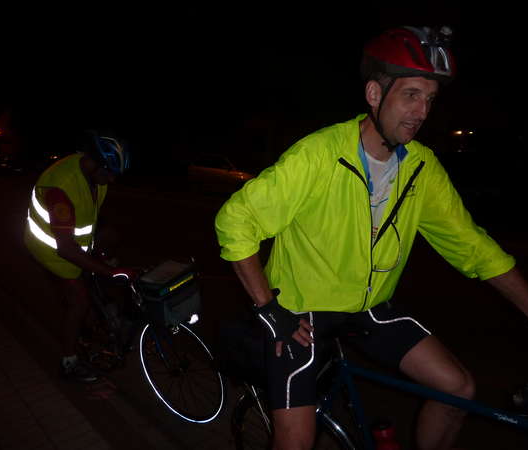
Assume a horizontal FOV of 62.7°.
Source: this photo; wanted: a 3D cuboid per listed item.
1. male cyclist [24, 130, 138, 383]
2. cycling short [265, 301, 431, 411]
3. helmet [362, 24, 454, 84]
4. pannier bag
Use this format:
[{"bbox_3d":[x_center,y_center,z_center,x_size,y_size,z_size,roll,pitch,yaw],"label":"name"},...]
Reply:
[{"bbox_3d":[-1.220,0.255,2.880,0.800,1.720,0.580,6,11,34],"label":"male cyclist"},{"bbox_3d":[0.250,0.360,1.330,0.430,0.390,0.410,8,12,39],"label":"cycling short"},{"bbox_3d":[0.381,-0.452,1.150,0.205,0.160,0.270,-7,26,-35],"label":"helmet"},{"bbox_3d":[-0.525,0.383,2.420,0.200,0.250,0.270,7,12,37],"label":"pannier bag"}]

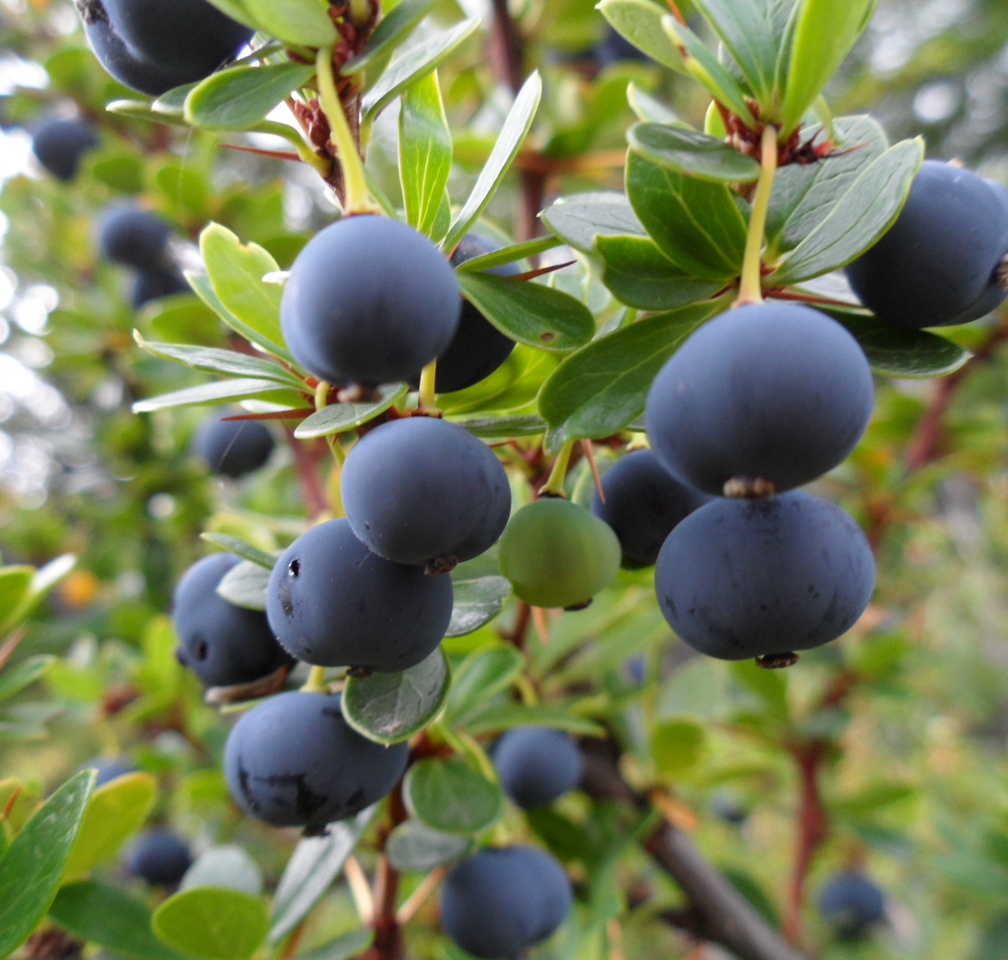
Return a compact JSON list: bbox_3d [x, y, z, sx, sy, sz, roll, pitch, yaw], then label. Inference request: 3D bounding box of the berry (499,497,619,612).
[{"bbox_3d":[0.005,0.006,0.099,0.011,0.009,0.011,-12,3,0],"label":"berry"}]

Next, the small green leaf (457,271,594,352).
[{"bbox_3d":[0.001,-0.011,0.076,0.011,0.005,0.002,29,-13,16],"label":"small green leaf"}]

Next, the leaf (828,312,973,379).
[{"bbox_3d":[0.026,-0.010,0.079,0.015,0.001,0.005,14,40,-11],"label":"leaf"}]

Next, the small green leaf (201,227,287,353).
[{"bbox_3d":[-0.017,-0.013,0.079,0.005,0.012,0.001,-41,16,-28],"label":"small green leaf"}]

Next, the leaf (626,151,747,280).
[{"bbox_3d":[0.015,-0.020,0.088,0.007,0.013,0.002,-36,19,16],"label":"leaf"}]

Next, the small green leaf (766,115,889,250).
[{"bbox_3d":[0.021,-0.019,0.074,0.007,0.014,0.002,26,-24,27],"label":"small green leaf"}]

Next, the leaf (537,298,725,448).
[{"bbox_3d":[0.009,-0.007,0.069,0.015,0.006,0.002,-38,-10,-12],"label":"leaf"}]

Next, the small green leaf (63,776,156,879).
[{"bbox_3d":[-0.037,0.032,0.106,0.006,0.012,0.002,38,-10,-12],"label":"small green leaf"}]

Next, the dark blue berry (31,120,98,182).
[{"bbox_3d":[-0.072,-0.054,0.188,0.011,0.010,0.011,0,-3,0],"label":"dark blue berry"}]

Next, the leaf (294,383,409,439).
[{"bbox_3d":[-0.009,-0.004,0.069,0.009,0.002,0.004,-33,34,-24],"label":"leaf"}]

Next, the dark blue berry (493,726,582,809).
[{"bbox_3d":[0.004,0.037,0.147,0.011,0.011,0.011,0,-3,0],"label":"dark blue berry"}]

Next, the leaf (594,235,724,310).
[{"bbox_3d":[0.010,-0.013,0.073,0.009,0.005,0.002,17,-41,-1],"label":"leaf"}]

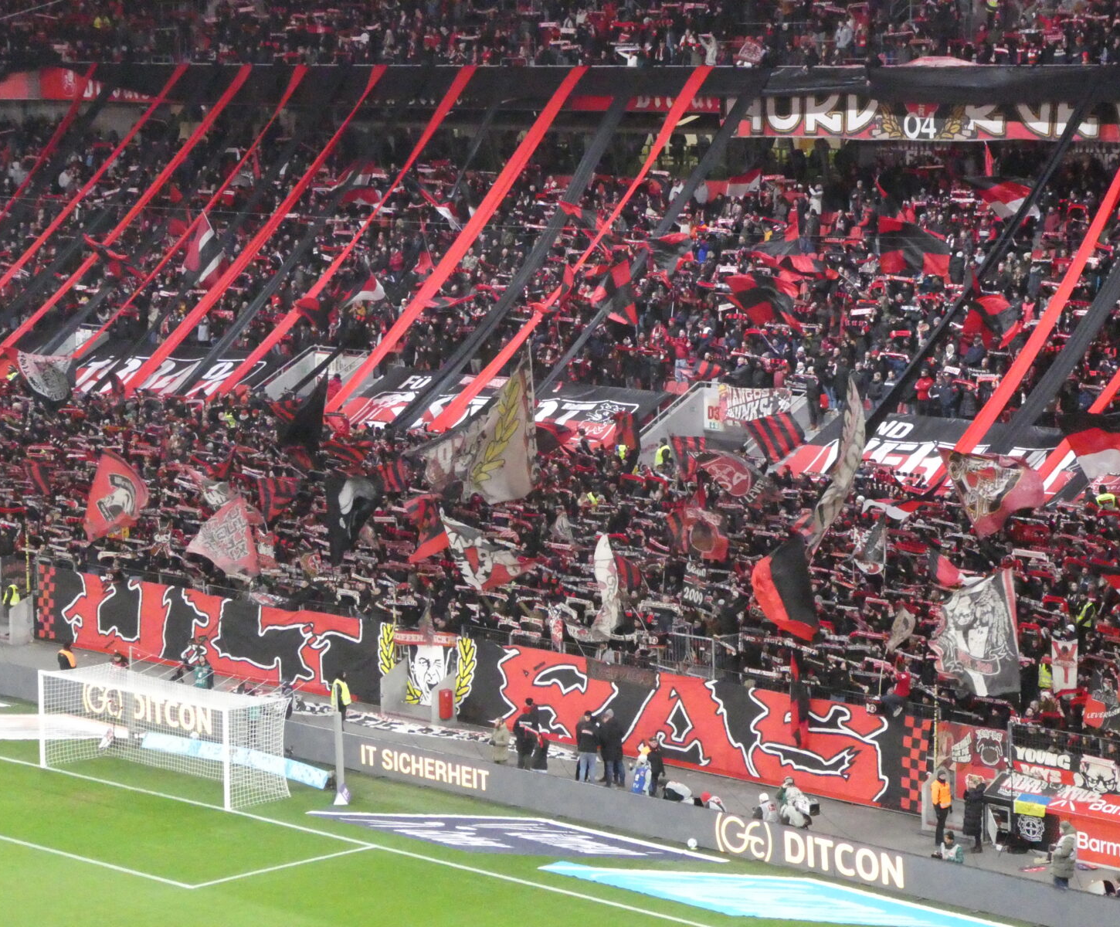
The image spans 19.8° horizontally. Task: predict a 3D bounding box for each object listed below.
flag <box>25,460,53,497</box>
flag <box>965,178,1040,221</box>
[{"bbox_3d":[-17.016,0.489,105.062,0.880,1.180,0.300,0,6,2],"label":"flag"},{"bbox_3d":[13.476,-8.071,98.029,2.250,1.320,0.500,2,7,16],"label":"flag"}]

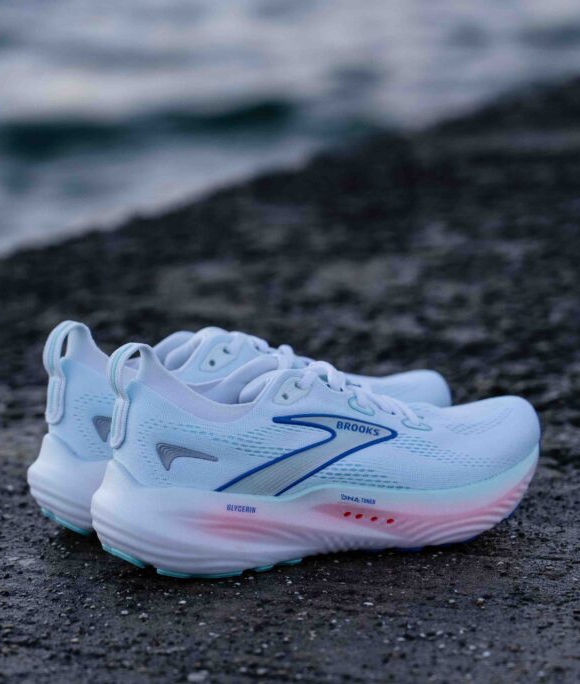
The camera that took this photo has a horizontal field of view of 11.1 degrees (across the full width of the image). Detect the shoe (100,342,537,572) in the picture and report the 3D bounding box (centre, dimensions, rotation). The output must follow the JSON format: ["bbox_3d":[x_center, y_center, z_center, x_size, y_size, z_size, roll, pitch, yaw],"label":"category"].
[{"bbox_3d":[0.020,0.055,1.719,0.281,0.128,0.105,-4,10,-25],"label":"shoe"}]

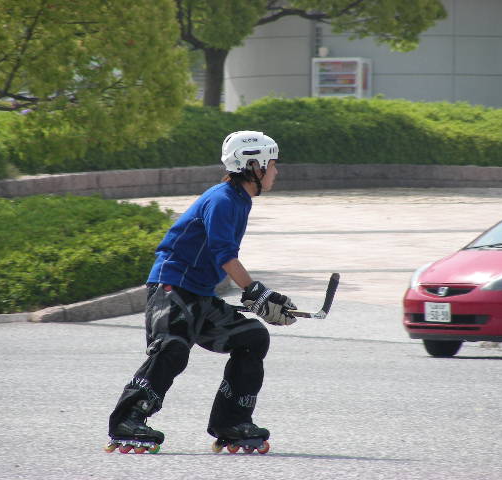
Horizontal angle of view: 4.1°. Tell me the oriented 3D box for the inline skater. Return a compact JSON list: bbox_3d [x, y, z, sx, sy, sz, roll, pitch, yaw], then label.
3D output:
[{"bbox_3d":[-0.243,0.257,34.400,0.930,1.580,0.580,0,0,3],"label":"inline skater"}]

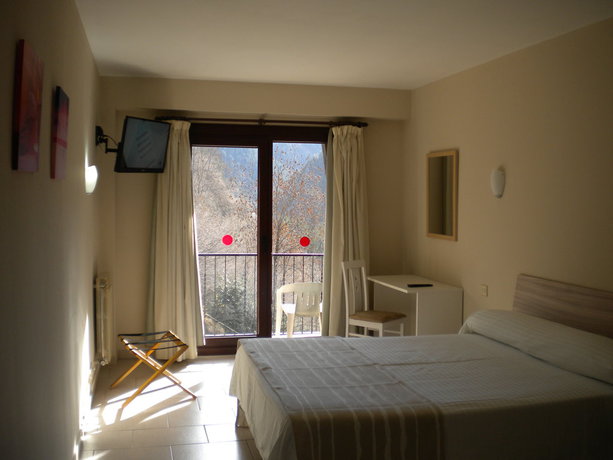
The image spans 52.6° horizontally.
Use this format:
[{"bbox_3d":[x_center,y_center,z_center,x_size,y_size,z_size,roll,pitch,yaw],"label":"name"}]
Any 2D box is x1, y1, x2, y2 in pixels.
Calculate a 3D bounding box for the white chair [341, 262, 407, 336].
[{"bbox_3d":[0.574,0.736,5.349,0.460,0.950,0.420,3,4,35],"label":"white chair"}]

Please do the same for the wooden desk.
[{"bbox_3d":[0.908,0.835,5.341,0.520,0.760,0.860,0,4,-15],"label":"wooden desk"}]

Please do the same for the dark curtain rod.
[{"bbox_3d":[-0.383,-0.977,5.642,1.944,0.060,0.080,0,4,-12],"label":"dark curtain rod"}]

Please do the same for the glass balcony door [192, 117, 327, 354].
[{"bbox_3d":[-0.417,0.093,5.837,1.400,2.153,0.100,0,4,-12],"label":"glass balcony door"}]

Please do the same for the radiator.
[{"bbox_3d":[-1.650,0.713,5.102,0.110,0.688,0.470,0,4,-15],"label":"radiator"}]

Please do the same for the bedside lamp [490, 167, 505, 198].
[{"bbox_3d":[1.361,-0.337,4.393,0.080,0.228,0.125,0,4,-15],"label":"bedside lamp"}]

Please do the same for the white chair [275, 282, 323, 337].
[{"bbox_3d":[-0.074,0.926,6.609,0.550,0.790,0.540,0,4,-15],"label":"white chair"}]

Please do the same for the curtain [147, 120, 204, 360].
[{"bbox_3d":[-1.170,0.109,5.552,0.505,2.143,0.180,0,4,-12],"label":"curtain"}]

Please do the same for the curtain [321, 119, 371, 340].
[{"bbox_3d":[0.388,0.093,5.869,0.453,2.164,0.170,0,4,-12],"label":"curtain"}]

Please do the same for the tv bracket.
[{"bbox_3d":[-1.607,-0.743,5.081,0.250,0.215,0.170,0,4,-15],"label":"tv bracket"}]

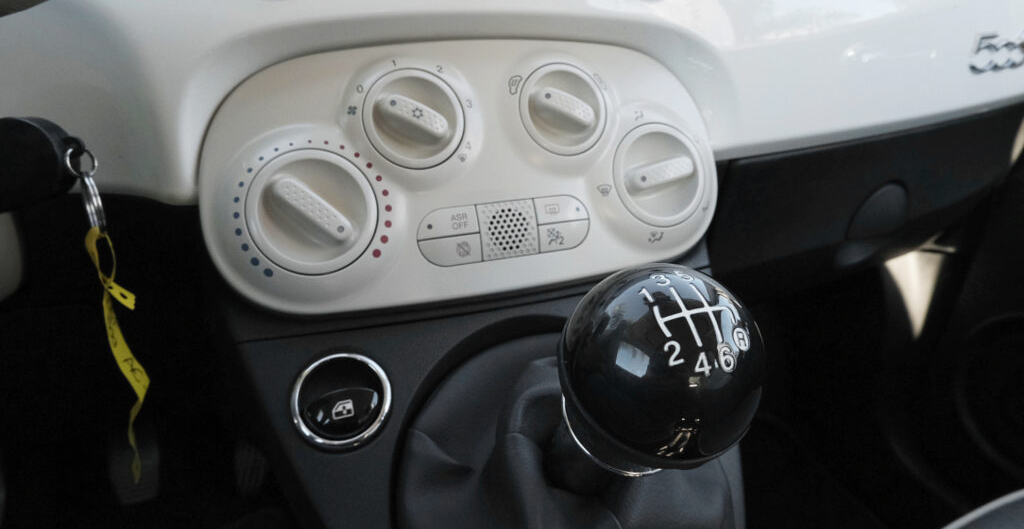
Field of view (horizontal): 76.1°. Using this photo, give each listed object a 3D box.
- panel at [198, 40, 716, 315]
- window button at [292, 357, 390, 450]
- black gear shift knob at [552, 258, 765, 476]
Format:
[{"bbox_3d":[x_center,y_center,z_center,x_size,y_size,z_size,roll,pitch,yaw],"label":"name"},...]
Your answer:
[{"bbox_3d":[-0.009,-0.054,0.347,0.286,0.136,0.045,-8,-1,-20],"label":"panel"},{"bbox_3d":[-0.076,0.061,0.293,0.043,0.016,0.043,-8,62,-20],"label":"window button"},{"bbox_3d":[0.040,0.030,0.183,0.055,0.067,0.055,2,59,-4],"label":"black gear shift knob"}]

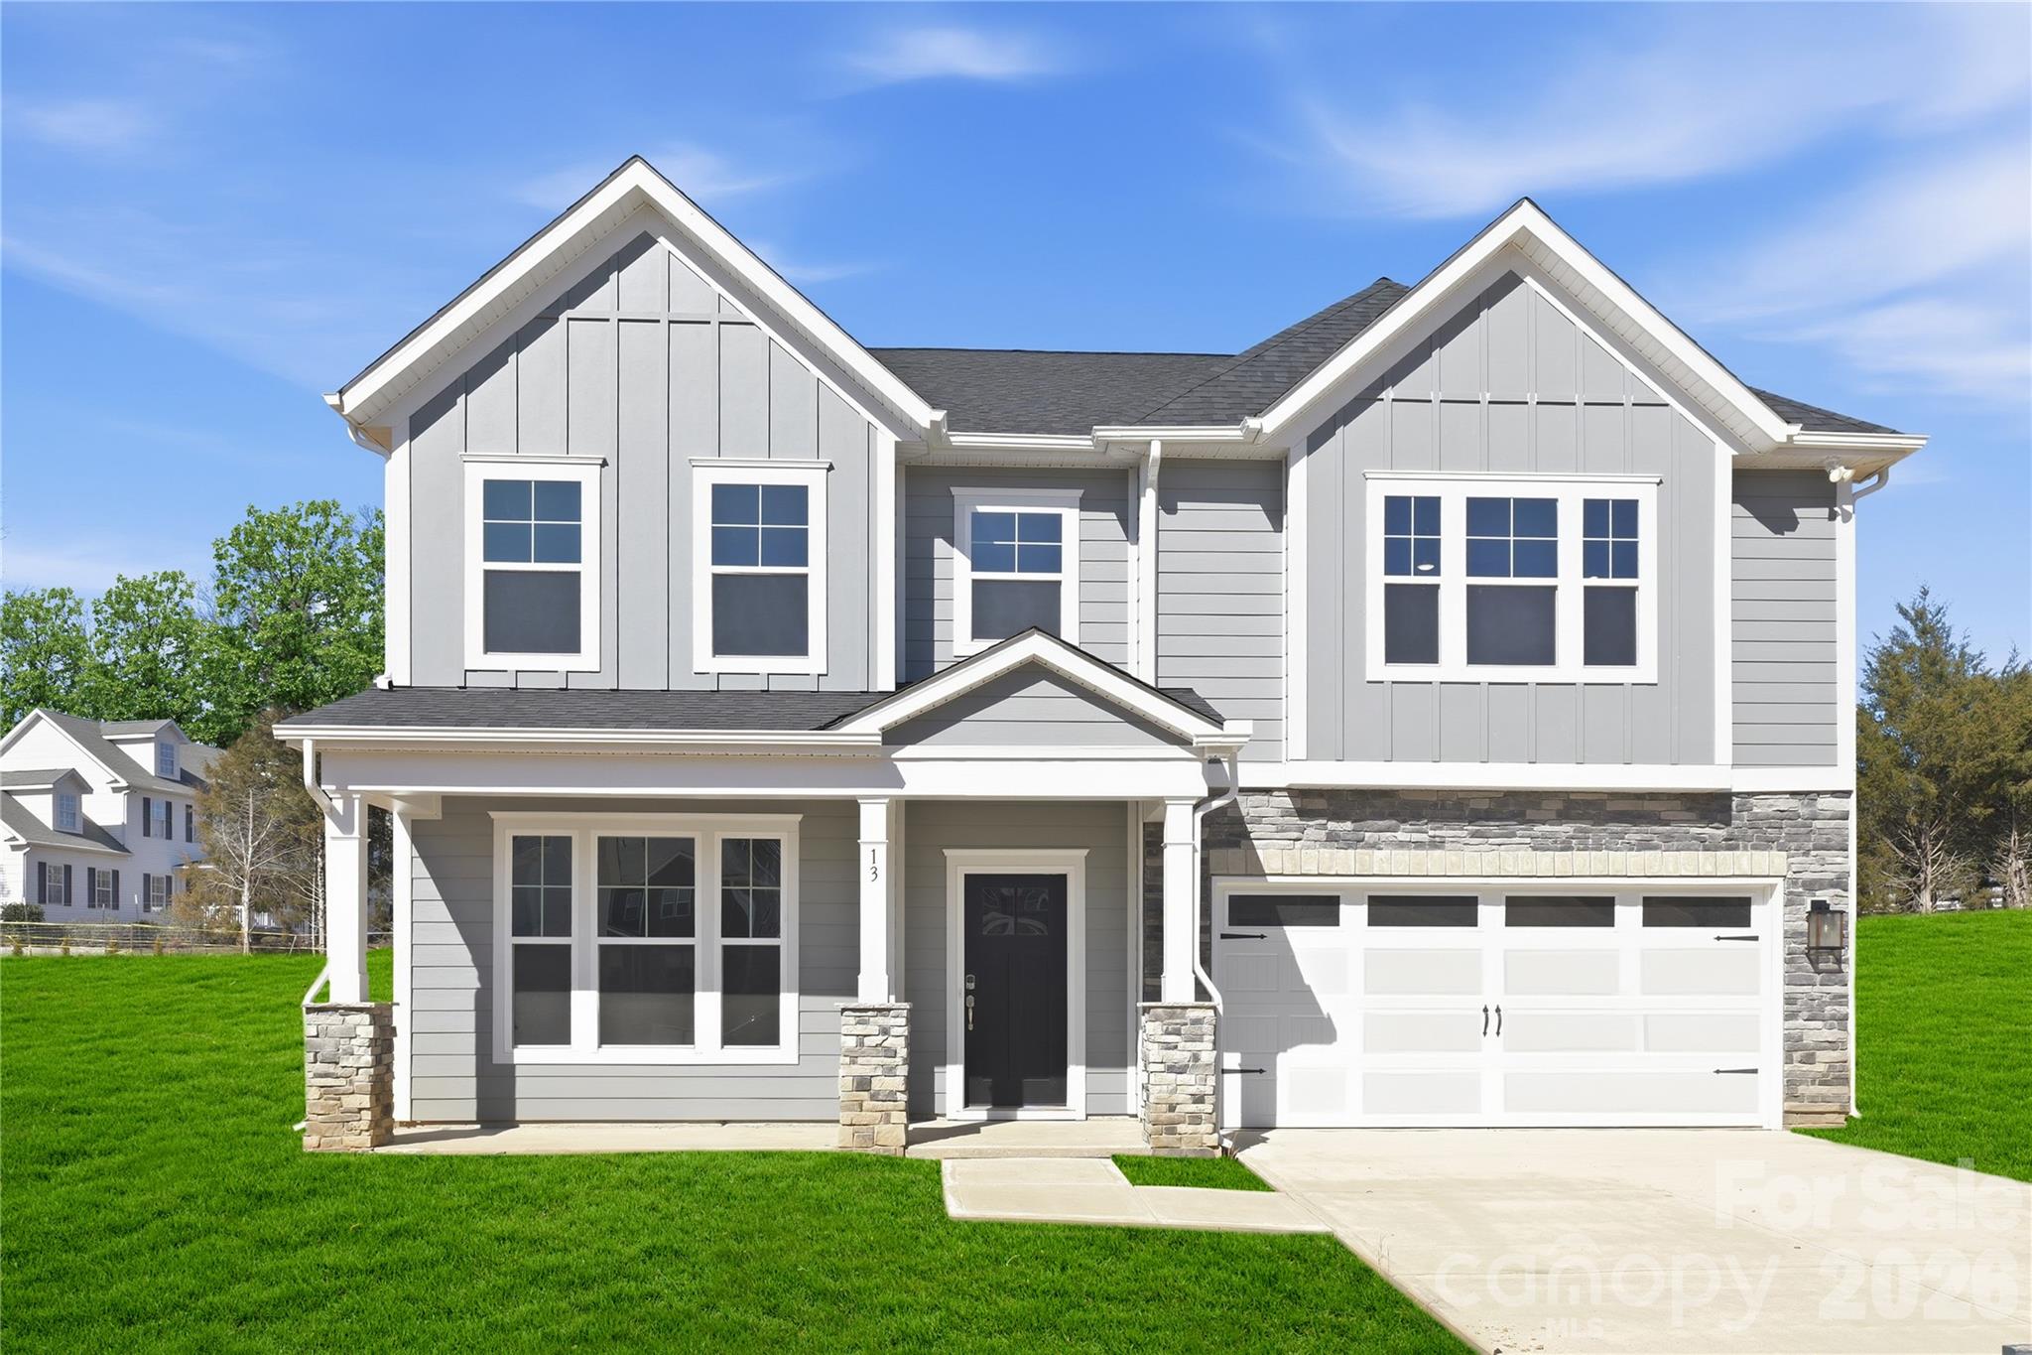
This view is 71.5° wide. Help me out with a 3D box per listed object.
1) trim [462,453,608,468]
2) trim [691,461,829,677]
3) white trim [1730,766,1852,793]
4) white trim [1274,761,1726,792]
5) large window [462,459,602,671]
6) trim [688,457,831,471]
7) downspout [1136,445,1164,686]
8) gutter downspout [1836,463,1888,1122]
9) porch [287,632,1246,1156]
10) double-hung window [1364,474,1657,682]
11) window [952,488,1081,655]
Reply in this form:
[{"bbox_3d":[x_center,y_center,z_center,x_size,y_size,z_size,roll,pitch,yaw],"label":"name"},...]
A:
[{"bbox_3d":[-3.916,-1.766,11.464,1.161,0.116,0.070,0,0,-3],"label":"trim"},{"bbox_3d":[-2.095,-0.892,11.574,1.099,1.732,0.100,0,0,-3],"label":"trim"},{"bbox_3d":[6.765,0.889,12.273,1.092,0.228,0.050,0,0,-3],"label":"white trim"},{"bbox_3d":[4.190,0.840,11.970,3.922,0.250,0.070,0,0,-3],"label":"white trim"},{"bbox_3d":[-3.929,-0.912,11.473,1.135,1.746,0.070,0,0,-3],"label":"large window"},{"bbox_3d":[-2.097,-1.749,11.544,1.157,0.111,0.070,0,0,-3],"label":"trim"},{"bbox_3d":[1.138,-0.967,11.930,0.195,2.068,0.320,0,0,-3],"label":"downspout"},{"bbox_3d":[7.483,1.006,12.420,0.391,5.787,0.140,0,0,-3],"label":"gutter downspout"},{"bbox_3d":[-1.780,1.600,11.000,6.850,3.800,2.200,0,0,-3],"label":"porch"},{"bbox_3d":[4.219,-0.844,11.991,2.531,1.768,0.100,0,0,-3],"label":"double-hung window"},{"bbox_3d":[0.012,-0.917,12.330,1.161,1.501,0.070,0,0,-3],"label":"window"}]

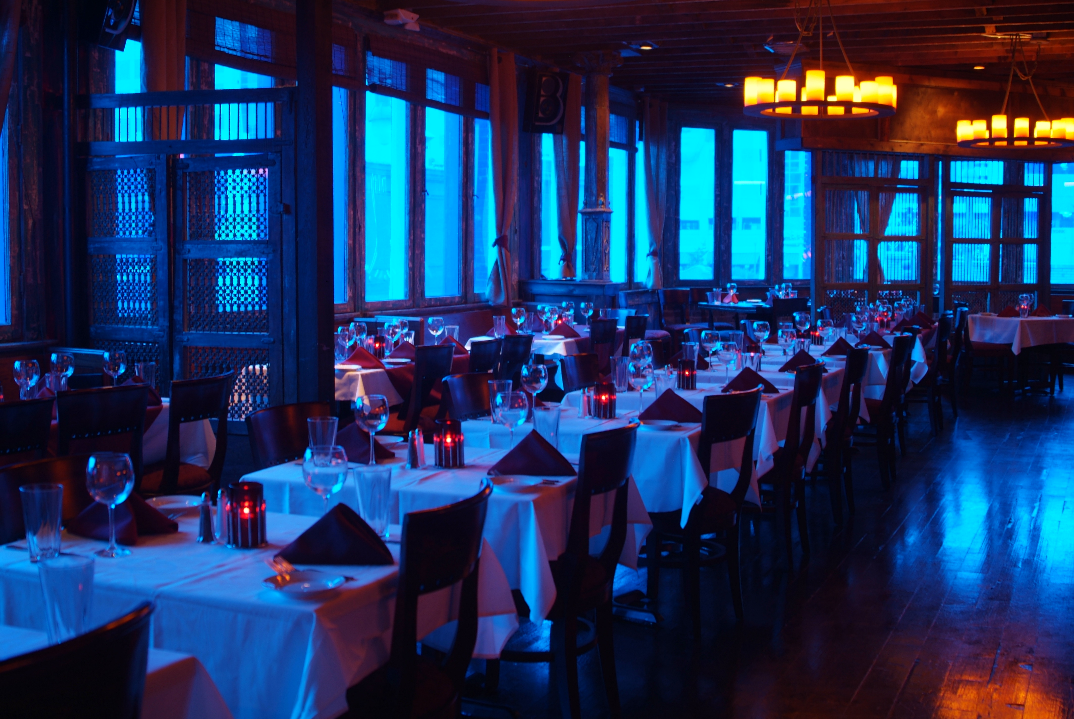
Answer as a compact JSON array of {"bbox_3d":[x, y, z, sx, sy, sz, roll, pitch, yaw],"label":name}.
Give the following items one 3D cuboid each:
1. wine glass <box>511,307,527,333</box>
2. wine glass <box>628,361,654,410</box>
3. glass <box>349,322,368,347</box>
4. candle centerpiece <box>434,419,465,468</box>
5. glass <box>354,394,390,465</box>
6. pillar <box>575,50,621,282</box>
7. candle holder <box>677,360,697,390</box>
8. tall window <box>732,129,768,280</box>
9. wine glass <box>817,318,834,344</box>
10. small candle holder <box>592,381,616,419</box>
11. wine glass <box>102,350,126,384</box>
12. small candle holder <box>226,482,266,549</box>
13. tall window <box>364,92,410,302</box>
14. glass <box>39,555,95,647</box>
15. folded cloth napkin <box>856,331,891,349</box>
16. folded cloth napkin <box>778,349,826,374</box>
[{"bbox_3d":[-0.122,-0.243,8.410,0.094,0.205,0.094,1,5,0],"label":"wine glass"},{"bbox_3d":[0.396,0.107,4.778,0.099,0.211,0.099,0,5,0],"label":"wine glass"},{"bbox_3d":[-1.023,-0.104,7.209,0.099,0.211,0.099,2,5,25],"label":"glass"},{"bbox_3d":[-0.254,0.242,3.661,0.085,0.136,0.085,0,5,0],"label":"candle centerpiece"},{"bbox_3d":[-0.511,0.214,3.868,0.108,0.207,0.108,0,5,-8],"label":"glass"},{"bbox_3d":[0.522,-1.649,10.808,0.310,1.950,0.310,3,6,24],"label":"pillar"},{"bbox_3d":[0.669,0.069,5.601,0.090,0.125,0.090,1,5,0],"label":"candle holder"},{"bbox_3d":[2.708,-1.979,16.000,0.530,1.926,0.080,-2,5,-18],"label":"tall window"},{"bbox_3d":[1.938,-0.160,8.411,0.108,0.207,0.108,1,5,13],"label":"wine glass"},{"bbox_3d":[0.269,0.161,4.985,0.093,0.132,0.093,1,5,3],"label":"small candle holder"},{"bbox_3d":[-1.639,0.074,4.870,0.094,0.205,0.094,1,5,0],"label":"wine glass"},{"bbox_3d":[-0.617,0.331,2.669,0.091,0.125,0.091,1,5,0],"label":"small candle holder"},{"bbox_3d":[-1.210,-1.278,9.968,0.080,1.638,0.723,3,5,24],"label":"tall window"},{"bbox_3d":[-0.734,0.382,1.963,0.090,0.150,0.090,2,5,25],"label":"glass"},{"bbox_3d":[2.261,-0.141,8.420,0.240,0.120,0.190,2,5,25],"label":"folded cloth napkin"},{"bbox_3d":[1.354,0.002,6.433,0.240,0.118,0.155,-1,6,-14],"label":"folded cloth napkin"}]

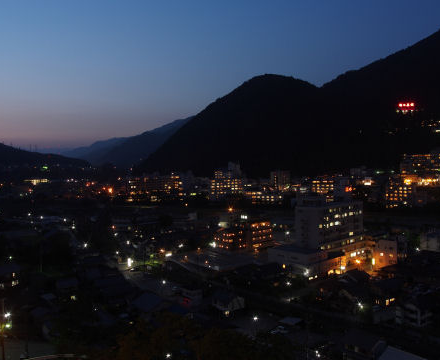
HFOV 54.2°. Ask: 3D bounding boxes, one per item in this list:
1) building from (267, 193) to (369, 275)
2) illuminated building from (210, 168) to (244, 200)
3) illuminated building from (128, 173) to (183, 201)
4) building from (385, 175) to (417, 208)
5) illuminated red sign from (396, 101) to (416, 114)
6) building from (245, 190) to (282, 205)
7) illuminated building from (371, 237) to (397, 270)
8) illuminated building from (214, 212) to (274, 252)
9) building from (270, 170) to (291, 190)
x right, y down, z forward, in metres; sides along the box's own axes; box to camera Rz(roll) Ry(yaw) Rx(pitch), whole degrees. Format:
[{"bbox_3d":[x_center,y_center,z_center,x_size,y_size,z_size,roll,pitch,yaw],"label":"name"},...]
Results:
[{"bbox_3d":[55.000,26.236,233.872,25.000,35.000,63.000,3,4,42],"label":"building"},{"bbox_3d":[9.000,5.716,541.202,39.000,41.000,18.000,-1,3,-12],"label":"illuminated building"},{"bbox_3d":[-82.000,7.030,553.296,72.000,37.000,20.000,0,3,-7],"label":"illuminated building"},{"bbox_3d":[180.500,11.668,432.364,27.000,33.500,17.000,1,3,14],"label":"building"},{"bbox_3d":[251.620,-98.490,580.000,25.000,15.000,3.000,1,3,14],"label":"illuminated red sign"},{"bbox_3d":[49.500,20.428,493.963,41.000,17.000,15.000,0,3,-5],"label":"building"},{"bbox_3d":[86.500,37.923,226.525,11.500,14.500,9.500,2,4,30],"label":"illuminated building"},{"bbox_3d":[13.800,29.660,244.083,21.000,21.000,27.000,-3,4,-42],"label":"illuminated building"},{"bbox_3d":[88.500,2.308,636.162,27.000,33.000,18.000,0,3,0],"label":"building"}]

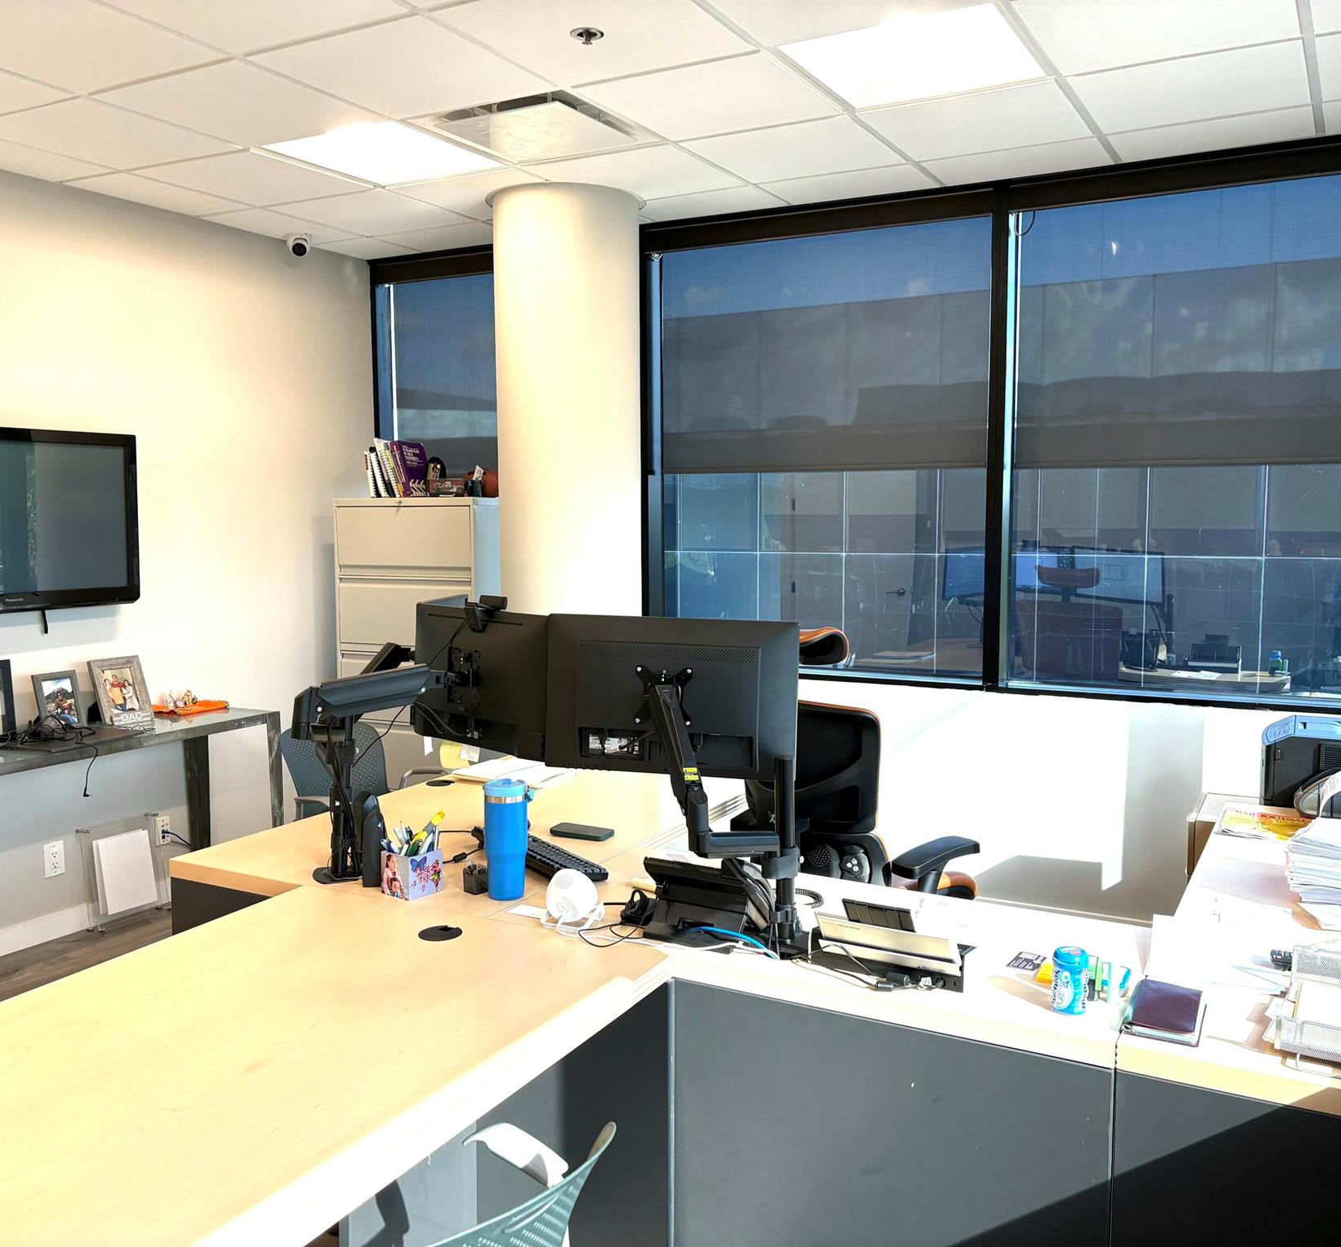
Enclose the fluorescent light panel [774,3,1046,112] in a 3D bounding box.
[{"bbox_3d":[0.654,-1.500,3.299,0.600,0.060,0.600,3,6,29],"label":"fluorescent light panel"}]

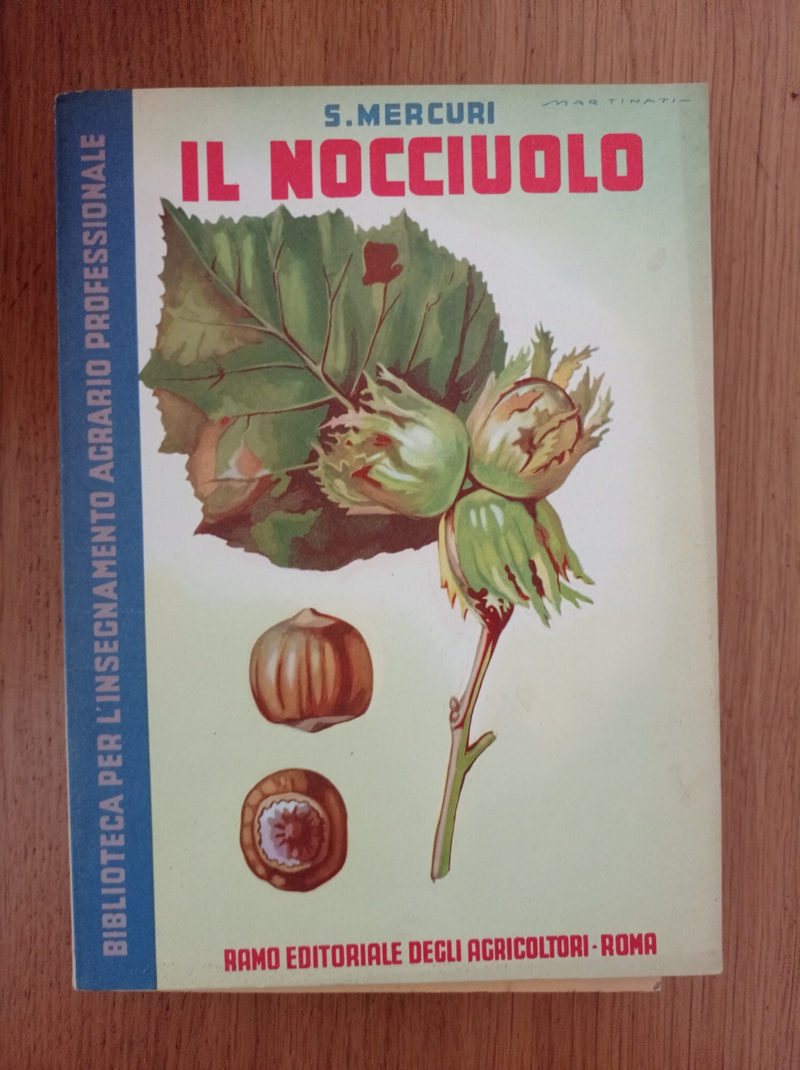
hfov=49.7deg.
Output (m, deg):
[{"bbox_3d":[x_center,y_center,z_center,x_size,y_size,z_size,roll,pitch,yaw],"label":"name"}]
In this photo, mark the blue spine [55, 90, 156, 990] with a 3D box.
[{"bbox_3d":[-0.074,0.002,0.221,0.021,0.008,0.225,-1,91,-1],"label":"blue spine"}]

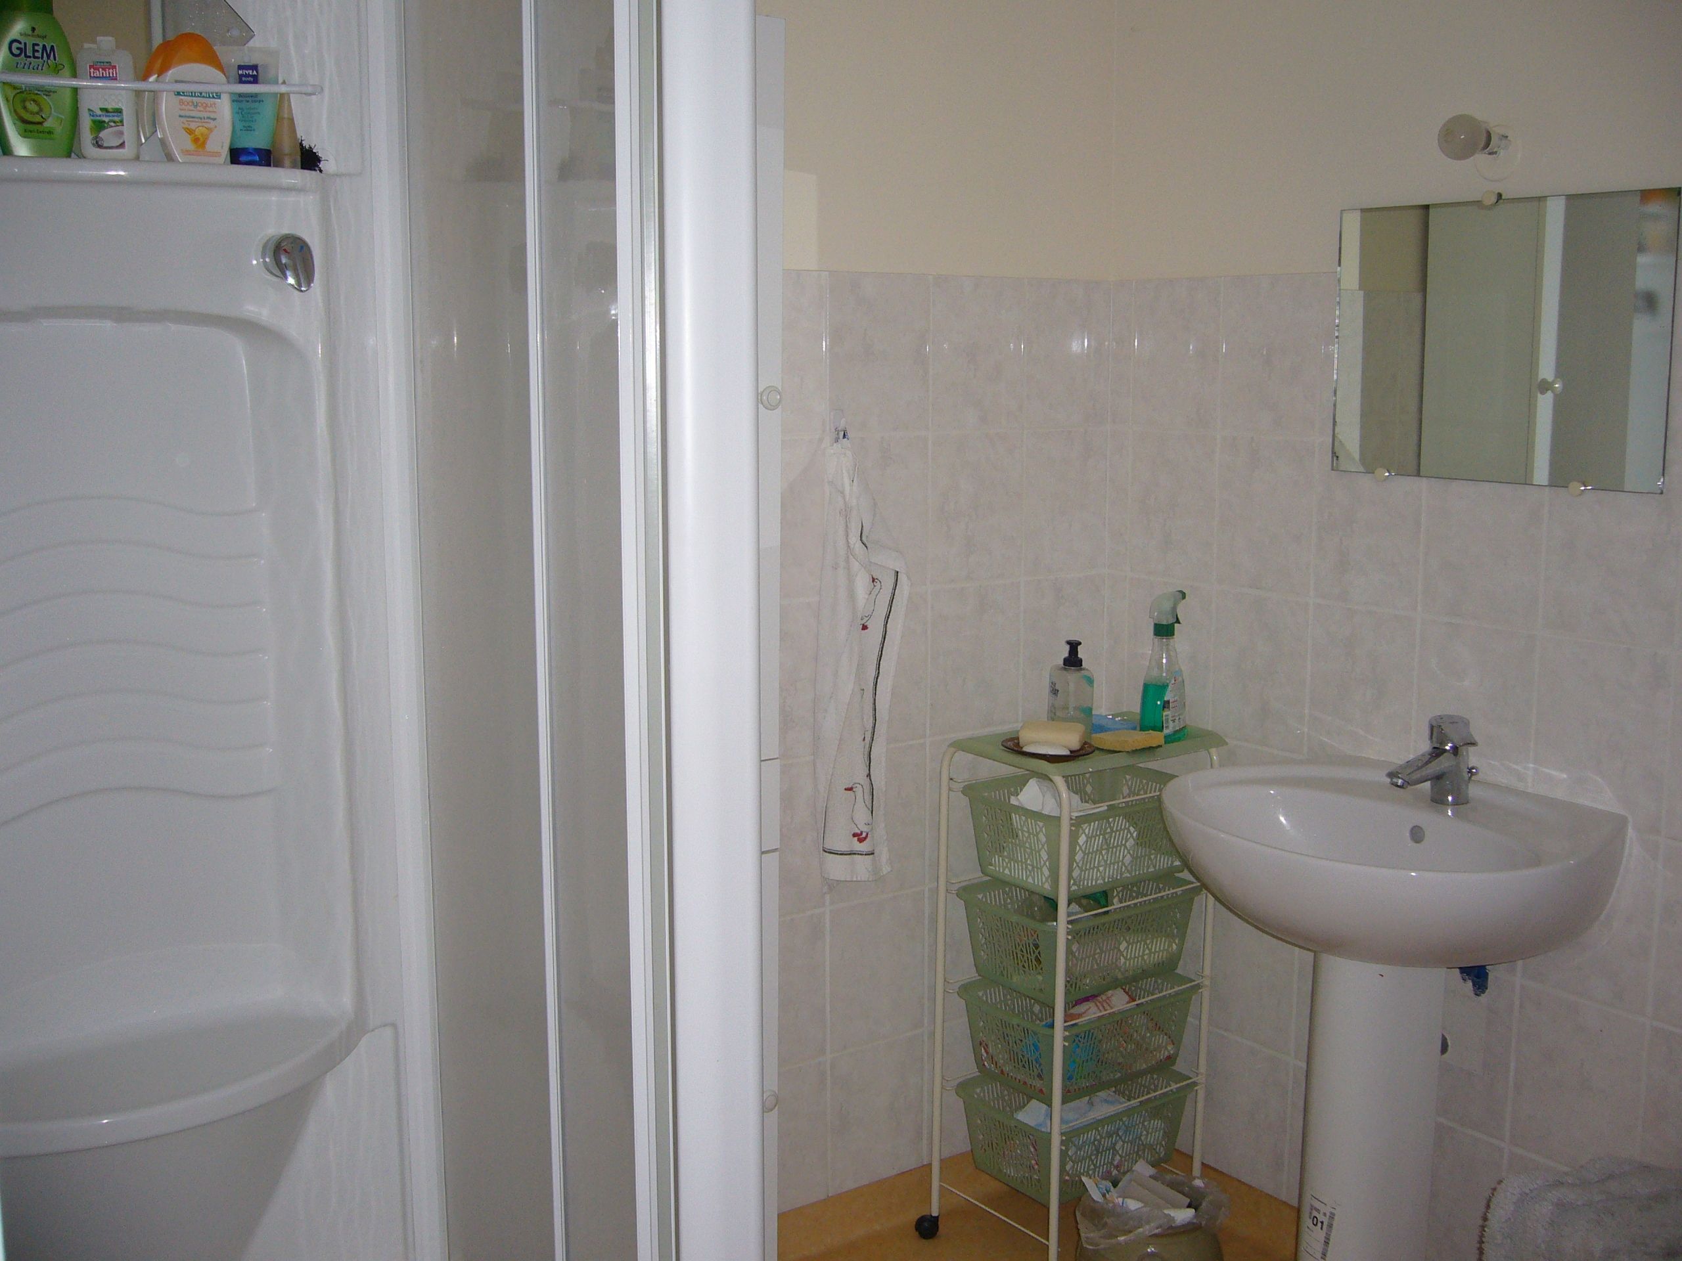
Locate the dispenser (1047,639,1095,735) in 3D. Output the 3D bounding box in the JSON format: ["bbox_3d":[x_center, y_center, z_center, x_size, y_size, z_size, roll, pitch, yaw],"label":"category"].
[{"bbox_3d":[0.357,0.093,2.626,0.069,0.157,0.064,1,9,8],"label":"dispenser"}]

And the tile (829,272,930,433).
[{"bbox_3d":[0.060,-0.433,2.675,0.200,0.250,0.010,-6,11,-35],"label":"tile"}]

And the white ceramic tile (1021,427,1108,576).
[{"bbox_3d":[0.388,-0.220,2.947,0.202,0.250,0.010,-6,11,-35],"label":"white ceramic tile"}]

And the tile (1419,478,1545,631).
[{"bbox_3d":[0.907,-0.135,2.398,0.010,0.250,0.200,-7,11,-35],"label":"tile"}]

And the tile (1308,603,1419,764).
[{"bbox_3d":[0.793,0.088,2.594,0.010,0.250,0.200,-7,11,-35],"label":"tile"}]

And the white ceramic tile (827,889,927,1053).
[{"bbox_3d":[0.061,0.561,2.821,0.200,0.250,0.010,-7,11,-35],"label":"white ceramic tile"}]

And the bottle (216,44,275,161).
[{"bbox_3d":[-0.679,-0.597,1.945,0.069,0.146,0.044,-4,10,-22],"label":"bottle"}]

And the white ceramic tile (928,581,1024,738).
[{"bbox_3d":[0.223,0.047,2.869,0.200,0.250,0.010,-6,11,-35],"label":"white ceramic tile"}]

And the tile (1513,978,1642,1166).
[{"bbox_3d":[1.023,0.634,2.361,0.010,0.250,0.200,-7,11,-35],"label":"tile"}]

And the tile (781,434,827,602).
[{"bbox_3d":[-0.105,-0.163,2.584,0.200,0.250,0.010,-7,11,-35],"label":"tile"}]

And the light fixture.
[{"bbox_3d":[0.853,-0.656,2.299,0.118,0.085,0.071,-6,11,-35],"label":"light fixture"}]

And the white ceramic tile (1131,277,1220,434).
[{"bbox_3d":[0.563,-0.457,2.826,0.010,0.250,0.200,-7,11,-35],"label":"white ceramic tile"}]

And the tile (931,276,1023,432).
[{"bbox_3d":[0.223,-0.449,2.780,0.200,0.250,0.010,-7,11,-35],"label":"tile"}]

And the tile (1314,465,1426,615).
[{"bbox_3d":[0.792,-0.160,2.554,0.010,0.250,0.200,-7,11,-35],"label":"tile"}]

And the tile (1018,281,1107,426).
[{"bbox_3d":[0.389,-0.469,2.908,0.202,0.250,0.010,-6,11,-35],"label":"tile"}]

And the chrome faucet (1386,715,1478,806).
[{"bbox_3d":[0.810,0.183,2.299,0.167,0.110,0.062,-7,11,-35],"label":"chrome faucet"}]

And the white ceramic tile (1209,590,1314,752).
[{"bbox_3d":[0.681,0.064,2.765,0.010,0.250,0.200,-6,11,-35],"label":"white ceramic tile"}]

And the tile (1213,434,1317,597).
[{"bbox_3d":[0.681,-0.185,2.726,0.010,0.250,0.200,-6,11,-35],"label":"tile"}]

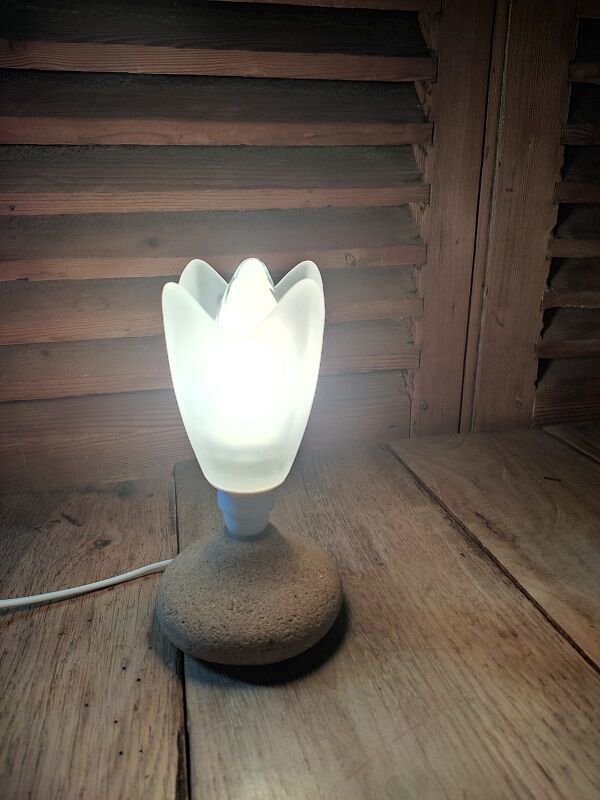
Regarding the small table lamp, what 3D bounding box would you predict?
[{"bbox_3d":[-0.029,0.035,0.326,0.108,0.218,0.104,0,19,0],"label":"small table lamp"}]

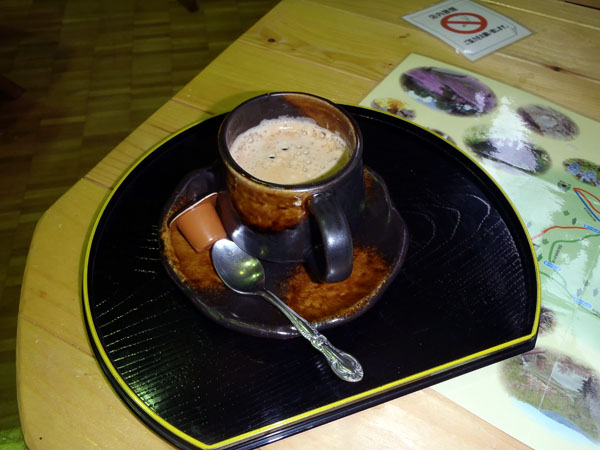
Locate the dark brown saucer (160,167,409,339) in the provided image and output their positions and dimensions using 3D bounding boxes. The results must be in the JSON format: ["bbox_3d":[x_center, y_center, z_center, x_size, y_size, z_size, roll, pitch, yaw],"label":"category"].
[{"bbox_3d":[-0.010,0.007,0.317,0.153,0.023,0.153,2,51,-2],"label":"dark brown saucer"}]

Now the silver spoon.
[{"bbox_3d":[-0.010,0.044,0.269,0.025,0.016,0.120,-35,58,-27],"label":"silver spoon"}]

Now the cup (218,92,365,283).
[{"bbox_3d":[-0.001,-0.019,0.292,0.091,0.068,0.114,-18,54,-17],"label":"cup"}]

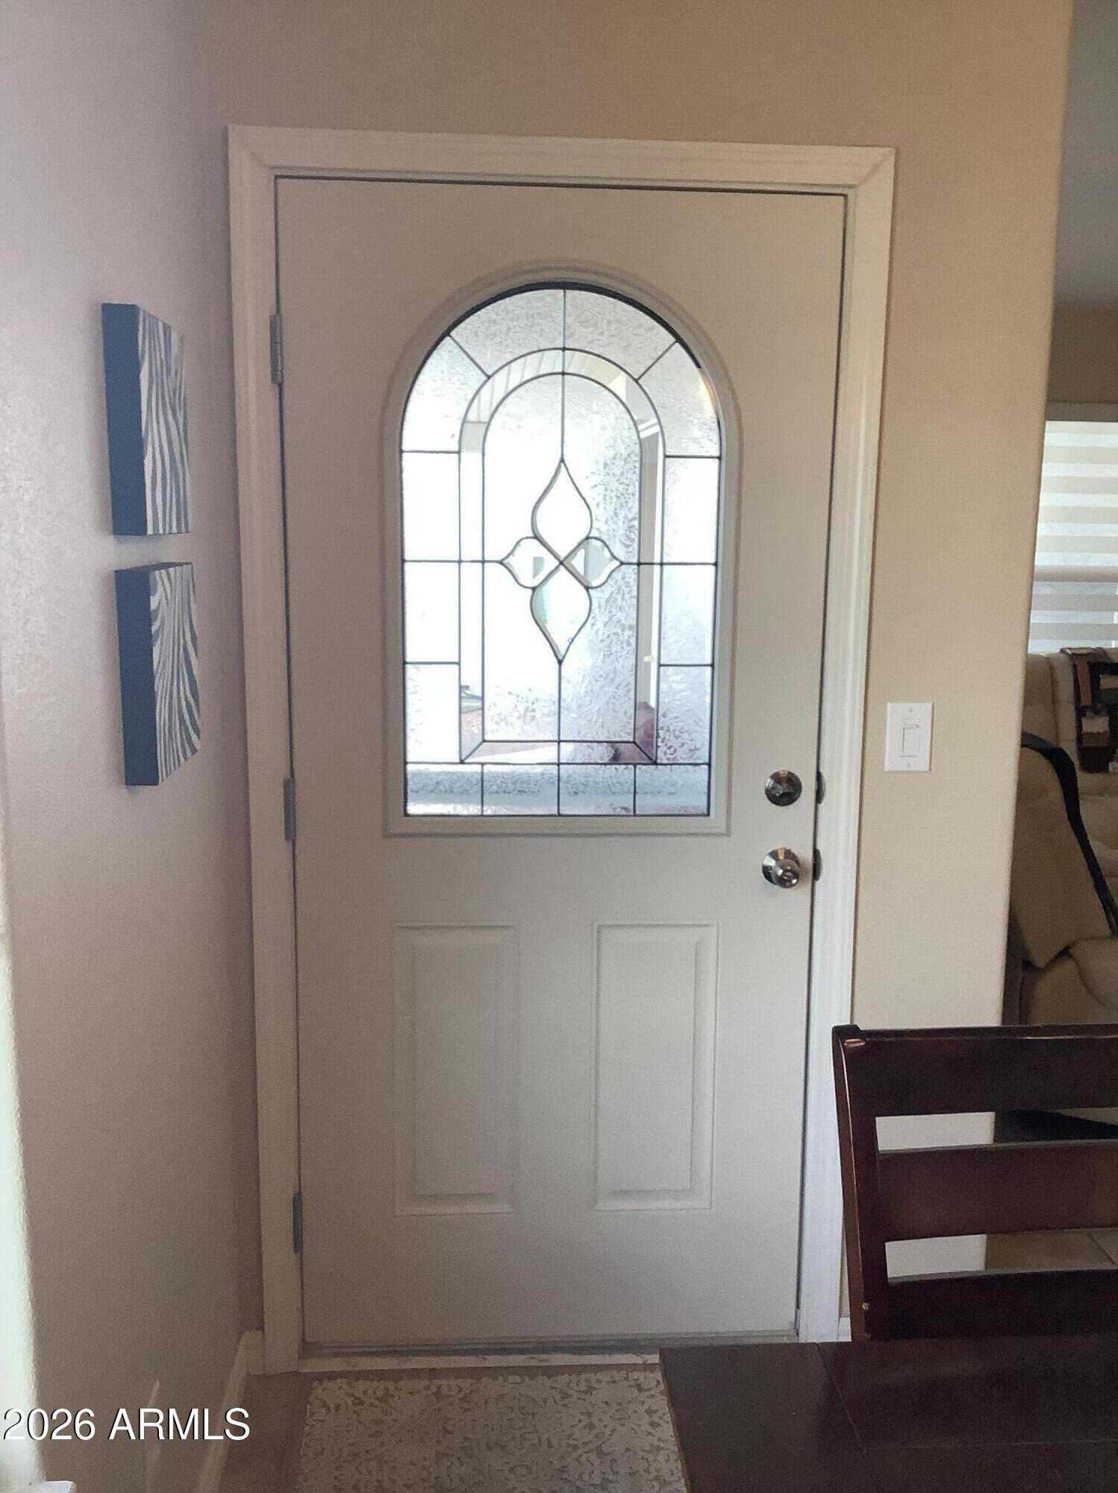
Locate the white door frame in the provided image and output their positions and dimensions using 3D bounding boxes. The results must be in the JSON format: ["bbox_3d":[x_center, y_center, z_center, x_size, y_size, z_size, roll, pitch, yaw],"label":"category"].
[{"bbox_3d":[0.000,0.085,2.325,1.047,2.129,0.093,0,10,-3],"label":"white door frame"}]

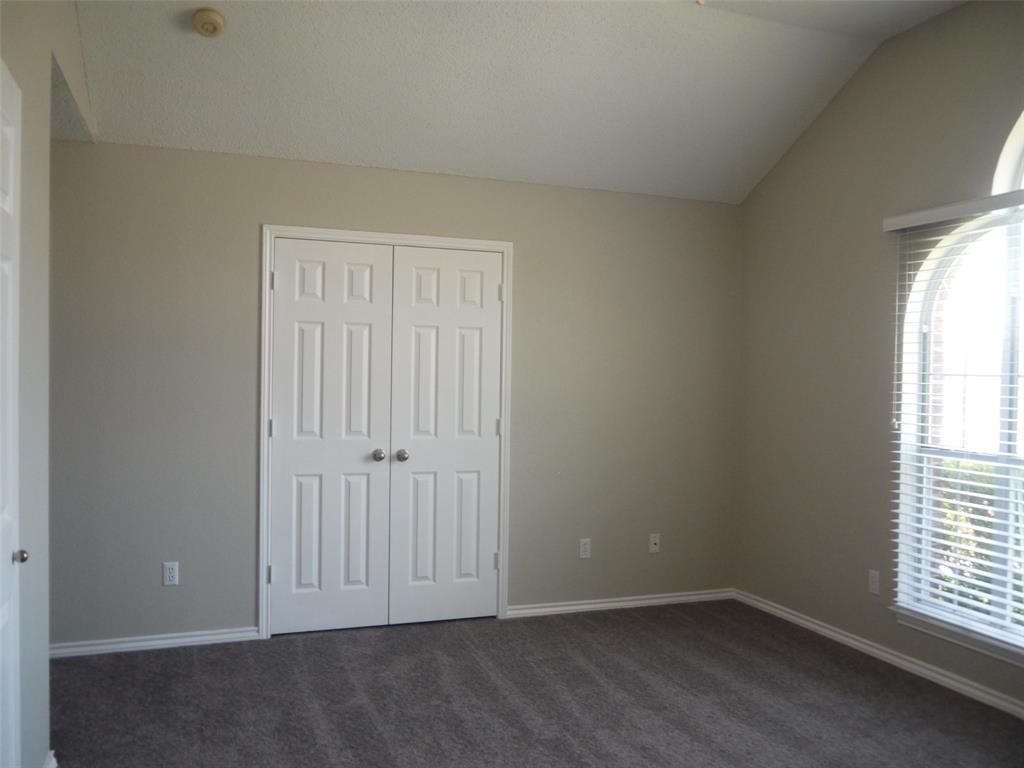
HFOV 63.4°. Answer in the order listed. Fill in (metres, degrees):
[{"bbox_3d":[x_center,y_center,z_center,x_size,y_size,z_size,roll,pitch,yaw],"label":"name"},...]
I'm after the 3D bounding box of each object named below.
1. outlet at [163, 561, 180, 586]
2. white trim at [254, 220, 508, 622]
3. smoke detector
[{"bbox_3d":[-1.666,0.927,4.052,0.072,0.115,0.010,1,0,-20],"label":"outlet"},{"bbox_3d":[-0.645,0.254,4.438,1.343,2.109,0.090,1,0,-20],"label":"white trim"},{"bbox_3d":[-1.249,-1.481,3.403,0.125,0.048,0.125,1,-27,-20],"label":"smoke detector"}]

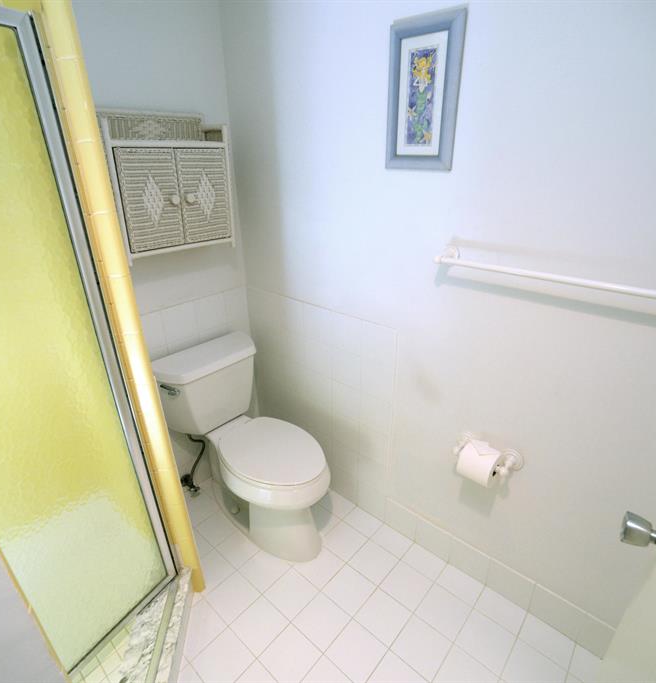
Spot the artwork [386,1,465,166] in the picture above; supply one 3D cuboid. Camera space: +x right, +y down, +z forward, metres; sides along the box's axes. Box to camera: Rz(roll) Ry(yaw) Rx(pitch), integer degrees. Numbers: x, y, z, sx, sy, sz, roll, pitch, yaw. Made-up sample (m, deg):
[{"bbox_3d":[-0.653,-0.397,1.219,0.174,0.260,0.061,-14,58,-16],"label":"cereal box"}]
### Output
[{"bbox_3d":[0.273,-0.692,1.134,0.221,0.372,0.022,18,29,38],"label":"artwork"}]

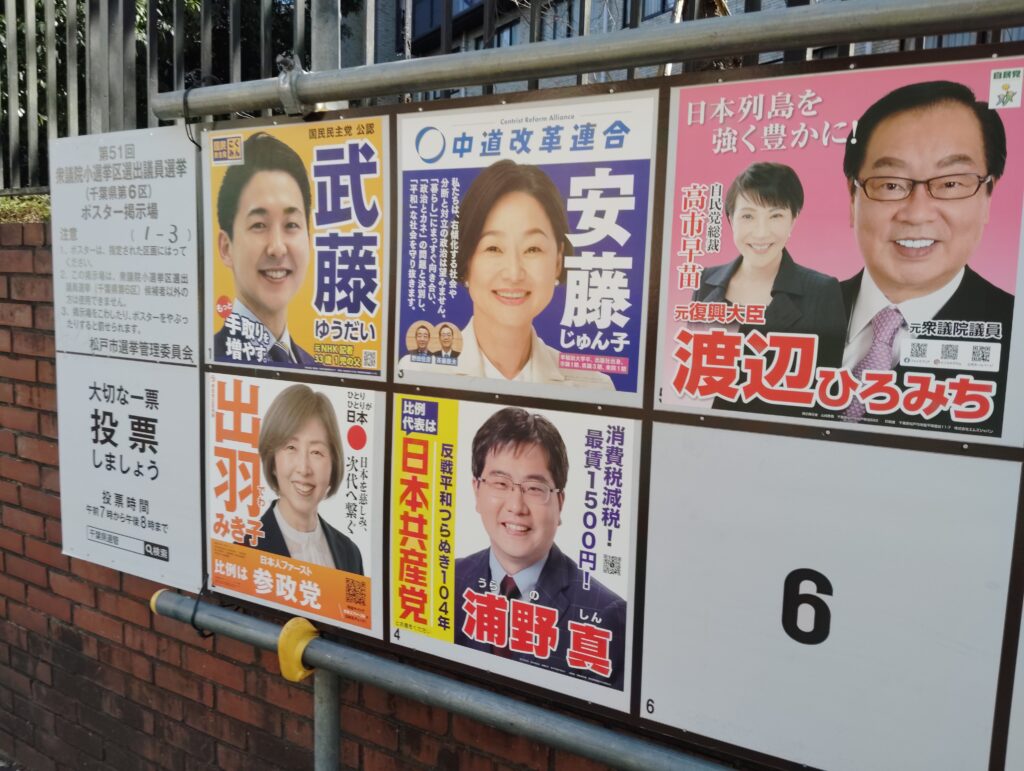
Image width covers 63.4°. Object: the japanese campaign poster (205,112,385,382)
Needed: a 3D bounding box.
[{"bbox_3d":[-0.391,-0.239,1.460,0.426,0.426,0.010,5,7,30],"label":"japanese campaign poster"}]

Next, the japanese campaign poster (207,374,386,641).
[{"bbox_3d":[-0.410,0.205,1.514,0.421,0.424,0.010,5,7,30],"label":"japanese campaign poster"}]

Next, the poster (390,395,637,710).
[{"bbox_3d":[-0.014,0.238,1.289,0.432,0.419,0.012,5,8,30],"label":"poster"}]

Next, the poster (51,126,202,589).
[{"bbox_3d":[-0.806,-0.054,1.718,0.462,0.912,0.012,5,7,30],"label":"poster"}]

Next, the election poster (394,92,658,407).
[{"bbox_3d":[0.000,-0.202,1.237,0.434,0.421,0.010,5,7,30],"label":"election poster"}]

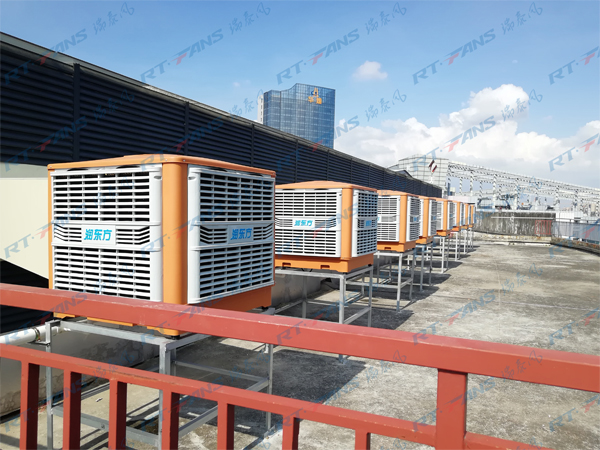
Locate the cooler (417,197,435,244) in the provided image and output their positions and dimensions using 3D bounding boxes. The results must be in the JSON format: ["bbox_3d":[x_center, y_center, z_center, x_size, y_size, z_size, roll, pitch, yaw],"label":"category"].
[{"bbox_3d":[2.294,-0.129,9.973,1.060,1.010,1.060,1,2,25],"label":"cooler"}]

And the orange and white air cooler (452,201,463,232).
[{"bbox_3d":[4.840,-0.313,15.511,1.060,1.010,1.060,1,2,25],"label":"orange and white air cooler"}]

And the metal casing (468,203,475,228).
[{"bbox_3d":[7.231,-0.463,20.881,1.030,1.018,1.030,2,2,25],"label":"metal casing"}]

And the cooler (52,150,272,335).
[{"bbox_3d":[-0.850,0.057,3.069,1.060,1.010,1.060,1,2,26],"label":"cooler"}]

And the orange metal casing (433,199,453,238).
[{"bbox_3d":[3.592,-0.227,12.896,1.030,1.018,1.030,2,2,25],"label":"orange metal casing"}]

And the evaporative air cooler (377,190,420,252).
[{"bbox_3d":[1.420,-0.091,8.034,1.060,1.010,1.060,1,2,25],"label":"evaporative air cooler"}]

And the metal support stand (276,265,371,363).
[{"bbox_3d":[0.271,0.988,5.723,0.938,0.926,1.081,2,2,25],"label":"metal support stand"}]

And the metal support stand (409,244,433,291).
[{"bbox_3d":[2.314,0.856,10.192,0.938,0.926,1.081,2,2,25],"label":"metal support stand"}]

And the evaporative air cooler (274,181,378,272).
[{"bbox_3d":[0.281,-0.014,5.621,1.060,1.010,1.060,1,2,25],"label":"evaporative air cooler"}]

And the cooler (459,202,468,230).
[{"bbox_3d":[6.091,-0.388,18.350,1.030,1.018,1.030,2,2,24],"label":"cooler"}]

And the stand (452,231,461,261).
[{"bbox_3d":[5.175,0.743,16.744,1.020,0.980,1.080,2,2,25],"label":"stand"}]

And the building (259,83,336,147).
[{"bbox_3d":[-2.000,-36.300,283.700,46.000,88.000,22.000,0,2,-30],"label":"building"}]

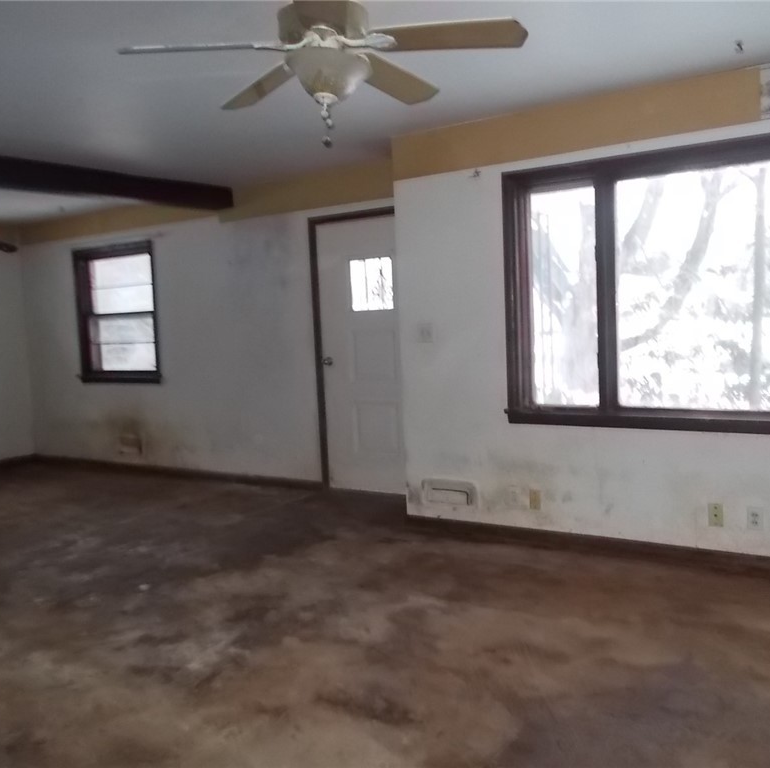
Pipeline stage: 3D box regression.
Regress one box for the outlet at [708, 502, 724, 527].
[{"bbox_3d":[1.661,0.659,3.858,0.072,0.118,0.012,1,7,33],"label":"outlet"}]

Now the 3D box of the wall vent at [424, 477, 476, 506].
[{"bbox_3d":[0.382,0.663,4.665,0.373,0.144,0.040,1,7,33],"label":"wall vent"}]

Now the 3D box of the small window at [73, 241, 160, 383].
[{"bbox_3d":[-2.464,-0.633,7.058,1.050,1.251,0.090,1,7,33],"label":"small window"}]

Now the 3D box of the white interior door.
[{"bbox_3d":[-0.075,-0.192,5.588,0.905,1.999,0.050,1,7,33],"label":"white interior door"}]

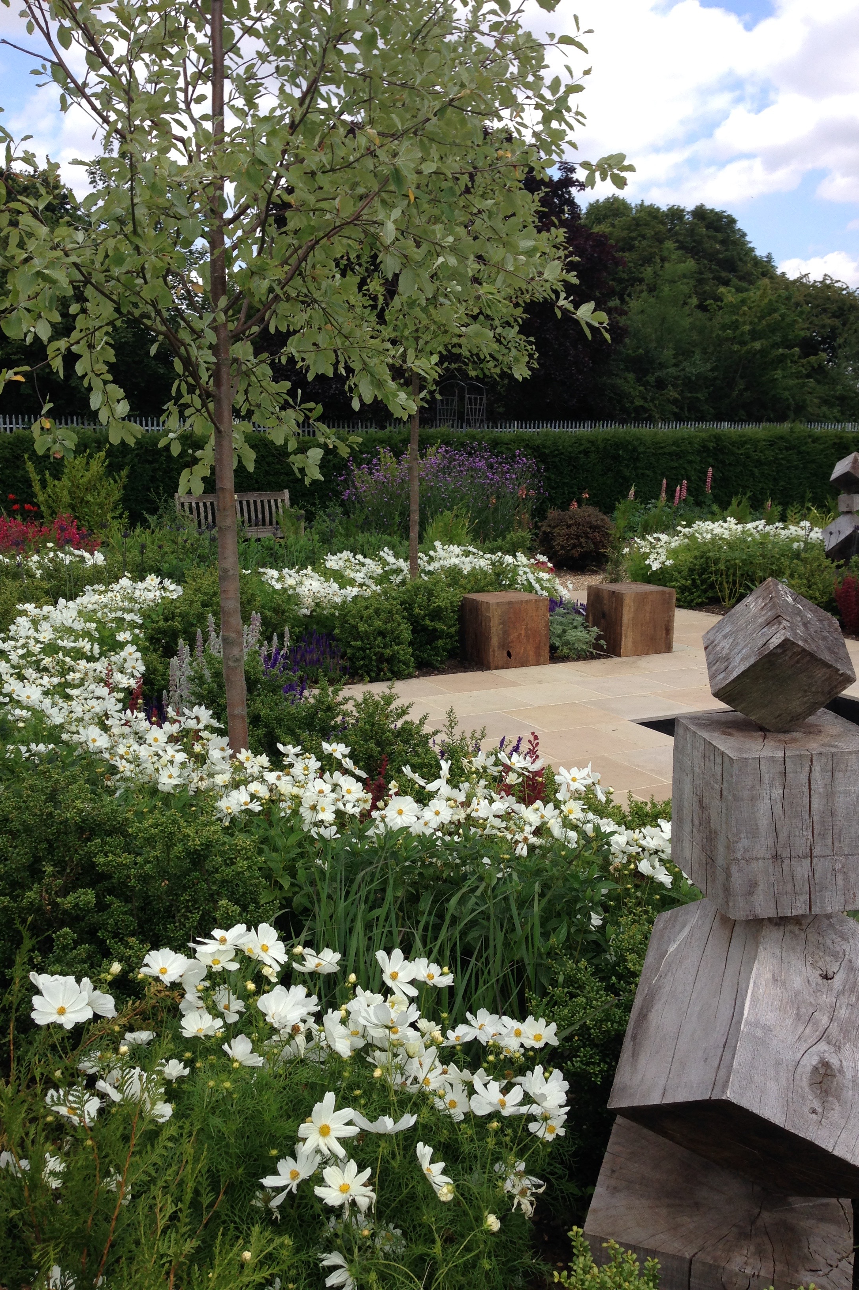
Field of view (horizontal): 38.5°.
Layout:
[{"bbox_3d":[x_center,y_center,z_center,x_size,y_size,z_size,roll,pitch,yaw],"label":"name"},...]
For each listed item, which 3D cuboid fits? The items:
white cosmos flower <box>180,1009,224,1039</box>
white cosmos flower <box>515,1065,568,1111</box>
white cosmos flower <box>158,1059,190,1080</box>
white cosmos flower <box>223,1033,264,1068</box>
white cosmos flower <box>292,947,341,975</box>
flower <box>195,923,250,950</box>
[{"bbox_3d":[-0.323,0.535,1.740,0.064,0.029,0.060,-4,18,-21],"label":"white cosmos flower"},{"bbox_3d":[0.164,0.645,1.790,0.055,0.043,0.066,28,19,16],"label":"white cosmos flower"},{"bbox_3d":[-0.409,0.680,1.970,0.038,0.028,0.046,22,22,35],"label":"white cosmos flower"},{"bbox_3d":[-0.254,0.553,1.680,0.062,0.035,0.062,36,-11,-30],"label":"white cosmos flower"},{"bbox_3d":[-0.198,0.555,2.160,0.084,0.032,0.068,-1,21,-3],"label":"white cosmos flower"},{"bbox_3d":[-0.311,0.435,1.830,0.080,0.026,0.072,6,22,31],"label":"flower"}]

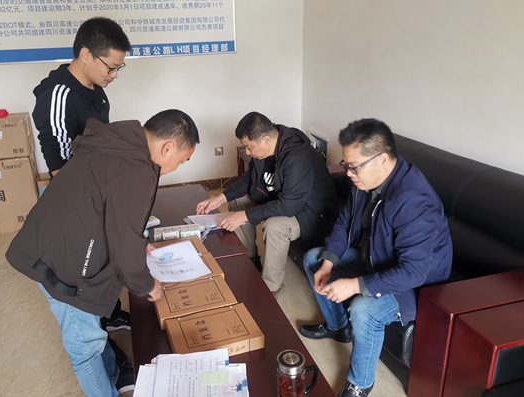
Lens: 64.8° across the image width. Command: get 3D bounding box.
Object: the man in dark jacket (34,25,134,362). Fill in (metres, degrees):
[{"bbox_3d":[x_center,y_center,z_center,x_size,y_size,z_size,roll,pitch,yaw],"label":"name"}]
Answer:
[{"bbox_3d":[-0.689,0.042,1.837,0.450,1.590,0.510,-4,21,-7],"label":"man in dark jacket"}]

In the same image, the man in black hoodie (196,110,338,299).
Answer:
[{"bbox_3d":[0.040,0.023,2.539,0.840,1.110,0.580,-7,21,-17],"label":"man in black hoodie"}]

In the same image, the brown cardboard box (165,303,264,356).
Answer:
[{"bbox_3d":[-0.176,0.497,1.512,0.310,0.049,0.220,-9,22,-20],"label":"brown cardboard box"}]

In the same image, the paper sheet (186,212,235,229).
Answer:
[{"bbox_3d":[-0.298,0.133,2.530,0.297,0.010,0.210,-6,21,-13],"label":"paper sheet"}]

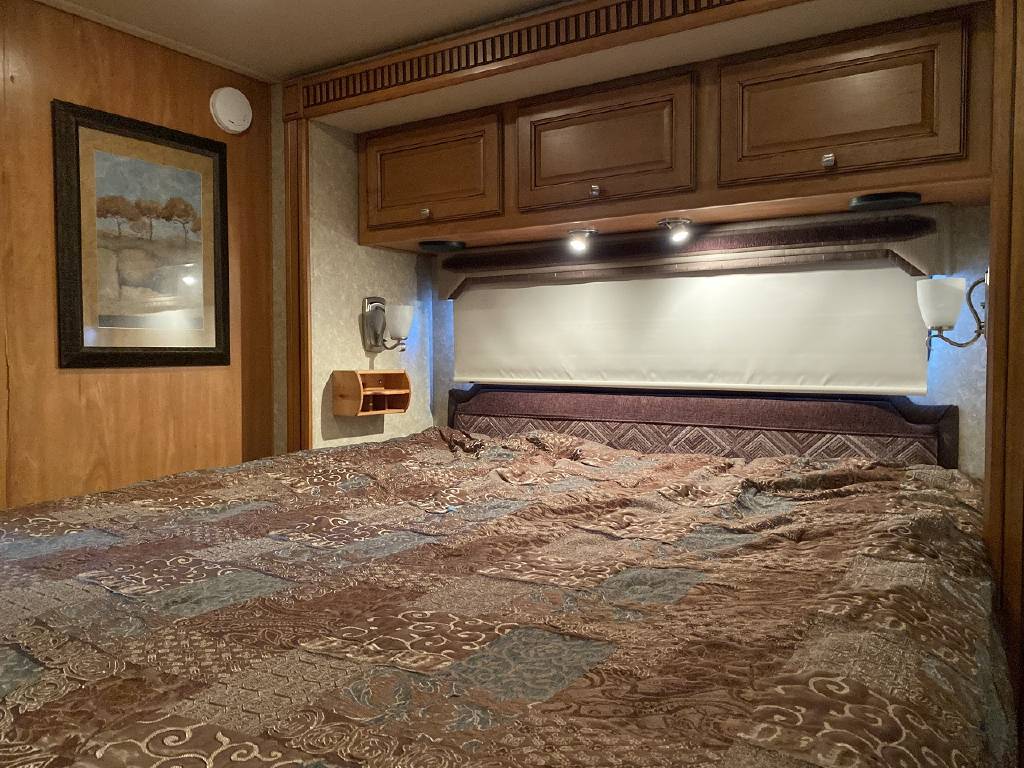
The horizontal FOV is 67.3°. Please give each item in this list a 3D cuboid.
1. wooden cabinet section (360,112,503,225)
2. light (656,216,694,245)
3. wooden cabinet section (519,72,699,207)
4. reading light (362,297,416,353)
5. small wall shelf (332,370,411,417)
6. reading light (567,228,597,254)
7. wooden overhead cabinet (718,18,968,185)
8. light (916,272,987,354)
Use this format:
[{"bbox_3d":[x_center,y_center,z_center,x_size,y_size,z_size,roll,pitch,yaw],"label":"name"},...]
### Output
[{"bbox_3d":[-0.181,-0.647,2.474,0.508,0.290,0.300,1,2,31],"label":"wooden cabinet section"},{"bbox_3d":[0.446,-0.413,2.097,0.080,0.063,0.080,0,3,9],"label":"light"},{"bbox_3d":[0.309,-0.641,2.179,0.514,0.290,0.300,1,2,31],"label":"wooden cabinet section"},{"bbox_3d":[-0.402,-0.198,2.539,0.160,0.188,0.104,2,3,33],"label":"reading light"},{"bbox_3d":[-0.452,0.026,2.502,0.126,0.140,0.229,2,3,33],"label":"small wall shelf"},{"bbox_3d":[0.204,-0.419,2.261,0.080,0.063,0.080,2,3,33],"label":"reading light"},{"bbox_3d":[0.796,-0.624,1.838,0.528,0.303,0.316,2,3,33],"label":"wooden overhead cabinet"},{"bbox_3d":[0.956,-0.157,1.658,0.154,0.177,0.104,2,3,33],"label":"light"}]

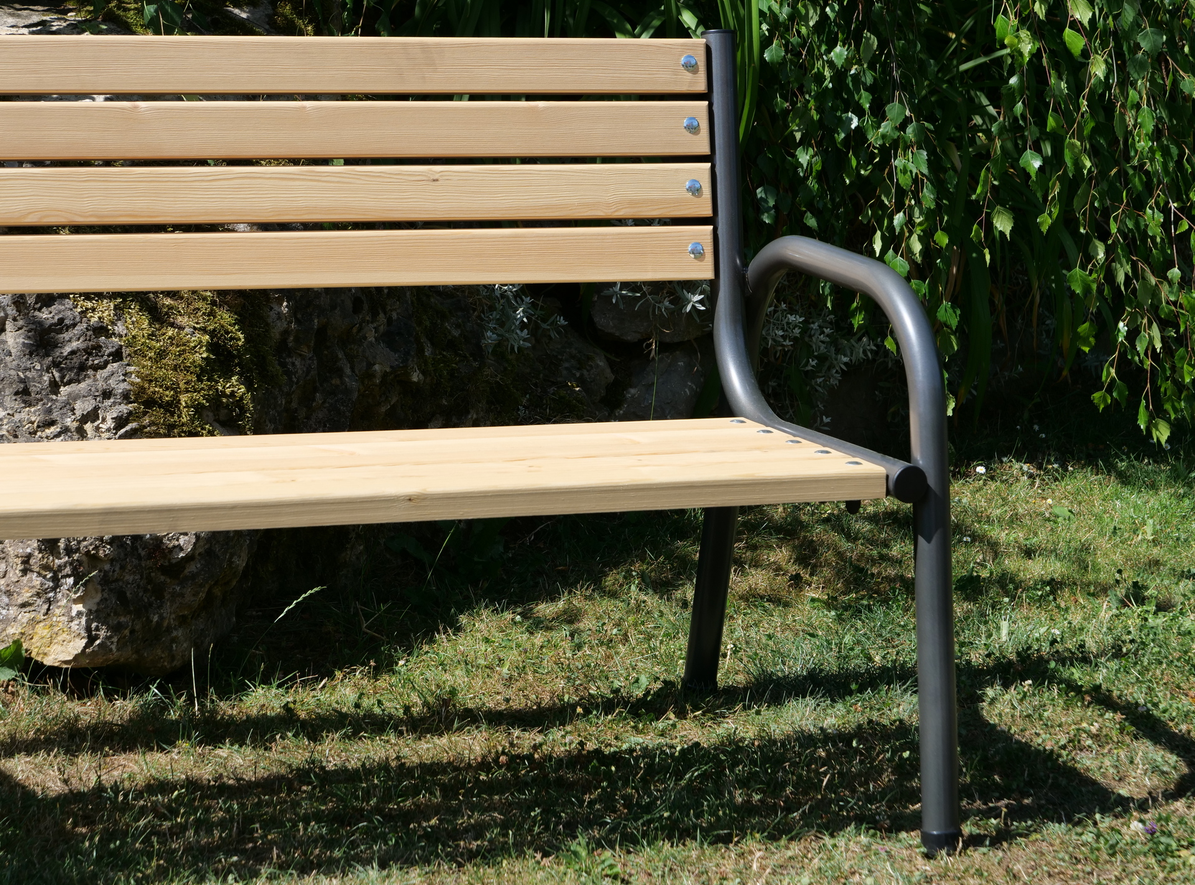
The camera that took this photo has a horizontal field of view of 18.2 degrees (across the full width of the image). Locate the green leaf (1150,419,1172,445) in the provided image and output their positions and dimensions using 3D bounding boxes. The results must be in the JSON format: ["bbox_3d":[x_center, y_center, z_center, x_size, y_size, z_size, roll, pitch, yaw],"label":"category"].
[{"bbox_3d":[0.937,-0.015,6.200,0.035,0.046,0.015,5,12,9],"label":"green leaf"}]

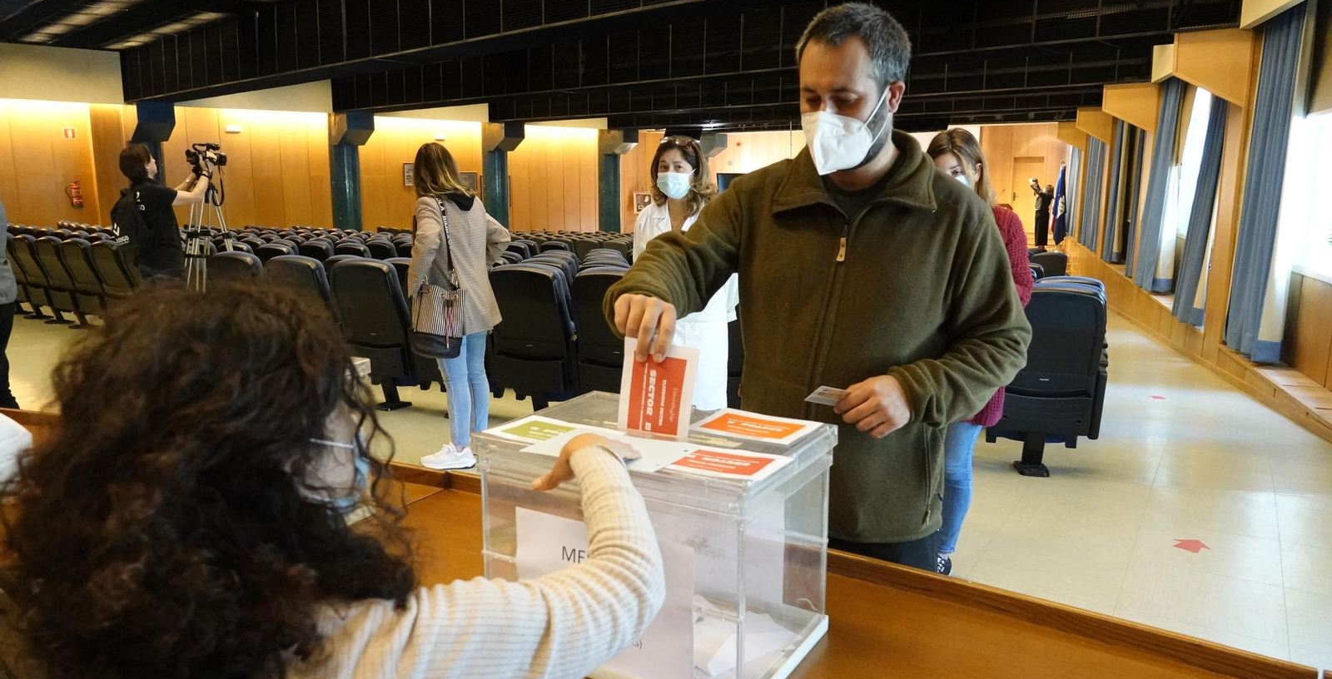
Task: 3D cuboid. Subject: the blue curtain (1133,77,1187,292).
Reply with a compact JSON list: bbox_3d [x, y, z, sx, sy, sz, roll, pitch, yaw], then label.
[{"bbox_3d":[6.206,-1.931,11.057,0.300,2.620,0.750,4,11,20],"label":"blue curtain"}]

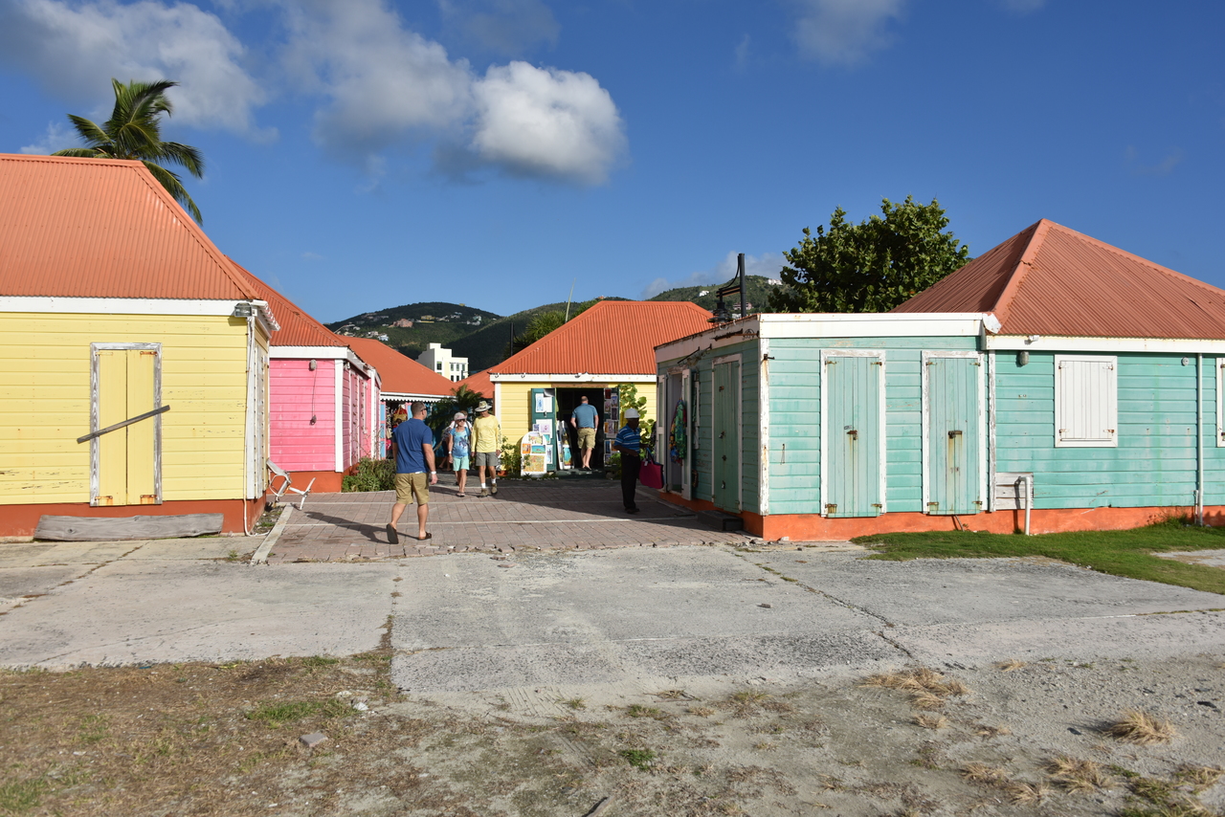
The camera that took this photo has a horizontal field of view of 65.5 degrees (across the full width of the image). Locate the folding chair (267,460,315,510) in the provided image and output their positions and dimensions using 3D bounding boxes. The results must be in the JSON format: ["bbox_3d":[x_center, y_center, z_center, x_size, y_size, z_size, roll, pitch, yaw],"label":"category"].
[{"bbox_3d":[-5.330,1.270,15.800,0.700,0.830,0.600,0,-1,-10],"label":"folding chair"}]

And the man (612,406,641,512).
[{"bbox_3d":[0.243,0.854,15.700,0.360,1.720,0.480,-1,-1,35],"label":"man"}]

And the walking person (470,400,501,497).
[{"bbox_3d":[-2.360,0.768,17.900,0.580,1.810,0.400,0,-1,0],"label":"walking person"}]

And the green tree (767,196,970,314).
[{"bbox_3d":[6.720,-1.900,25.000,5.600,7.200,5.400,0,-1,0],"label":"green tree"}]

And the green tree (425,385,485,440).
[{"bbox_3d":[-4.130,0.510,25.000,1.700,2.200,1.700,0,-1,0],"label":"green tree"}]

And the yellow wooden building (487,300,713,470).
[{"bbox_3d":[0.880,-0.625,27.200,9.000,4.800,6.600,0,-1,-9],"label":"yellow wooden building"}]

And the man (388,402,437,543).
[{"bbox_3d":[-2.567,0.815,12.200,0.550,1.780,0.500,-1,-1,27],"label":"man"}]

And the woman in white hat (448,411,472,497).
[{"bbox_3d":[-2.870,0.868,18.000,0.450,1.590,0.340,0,-1,-12],"label":"woman in white hat"}]

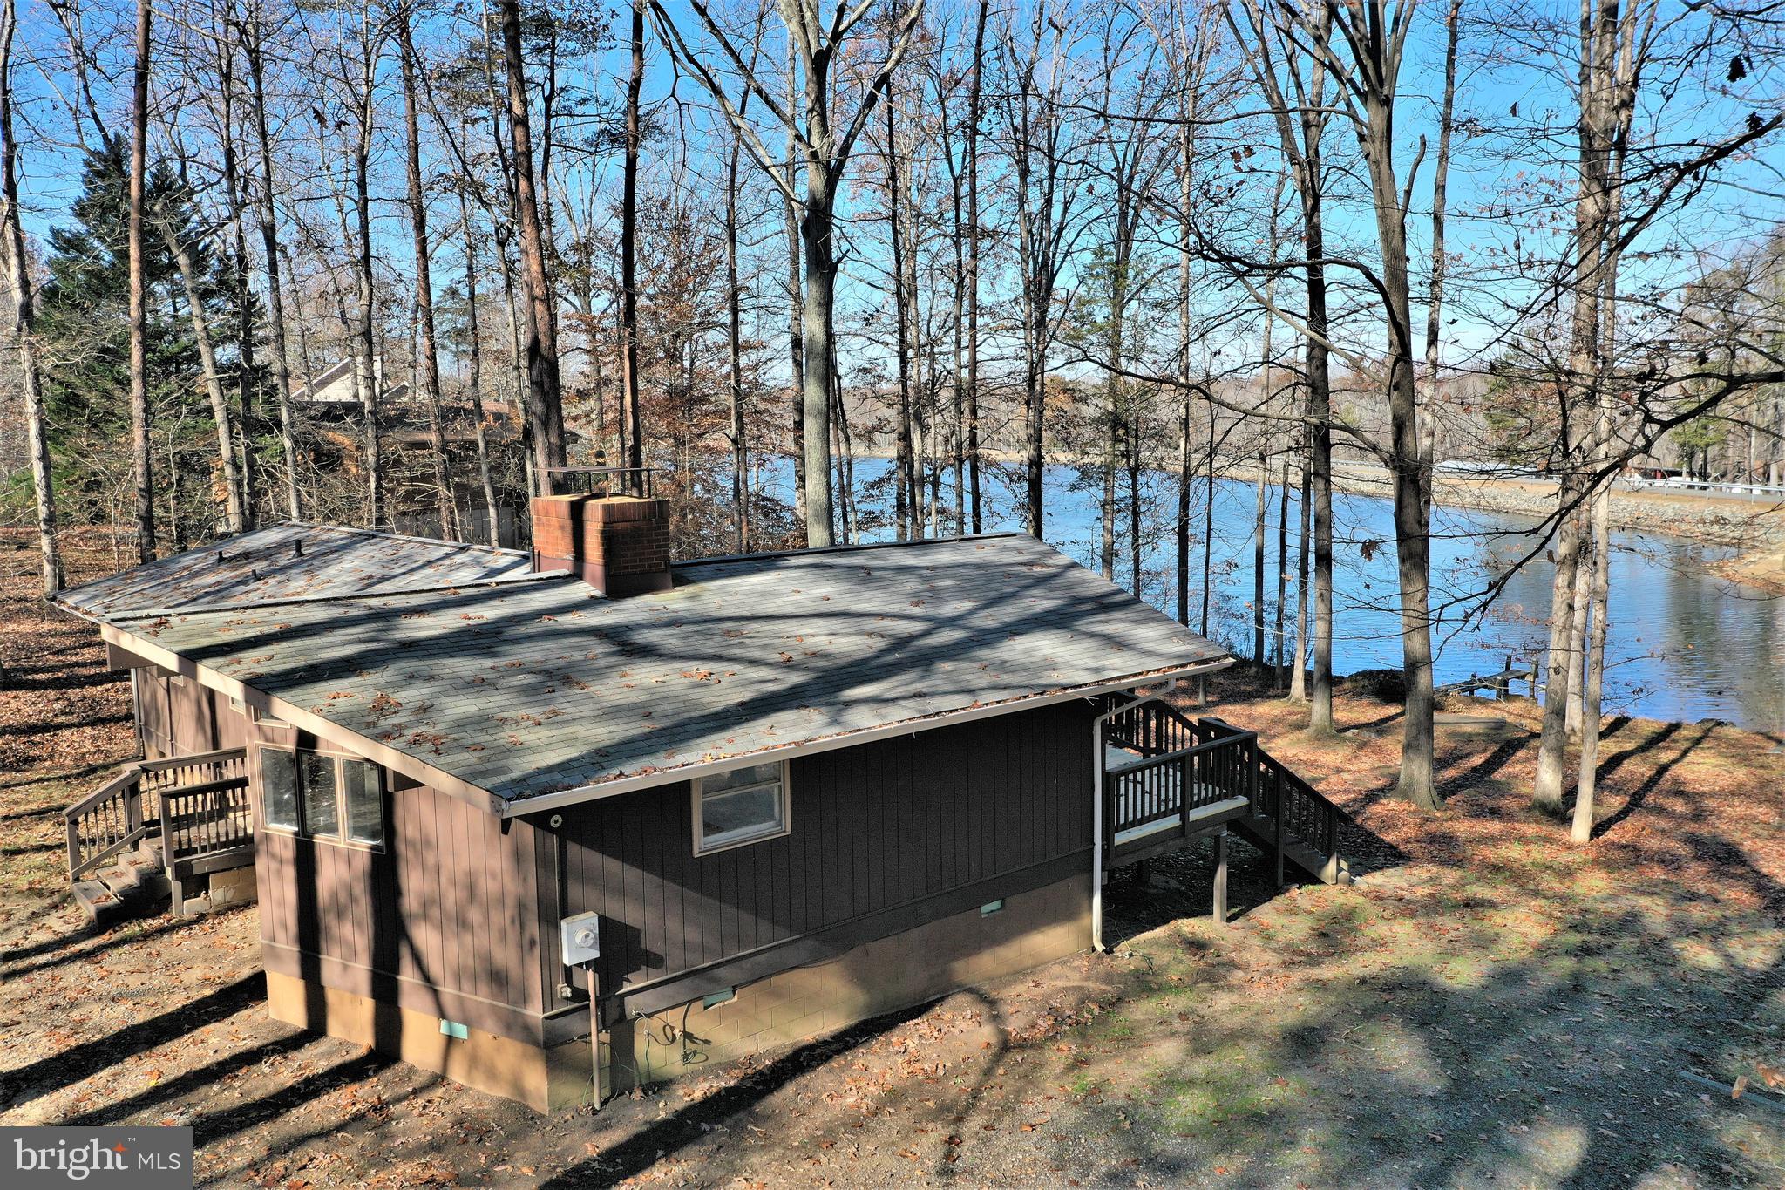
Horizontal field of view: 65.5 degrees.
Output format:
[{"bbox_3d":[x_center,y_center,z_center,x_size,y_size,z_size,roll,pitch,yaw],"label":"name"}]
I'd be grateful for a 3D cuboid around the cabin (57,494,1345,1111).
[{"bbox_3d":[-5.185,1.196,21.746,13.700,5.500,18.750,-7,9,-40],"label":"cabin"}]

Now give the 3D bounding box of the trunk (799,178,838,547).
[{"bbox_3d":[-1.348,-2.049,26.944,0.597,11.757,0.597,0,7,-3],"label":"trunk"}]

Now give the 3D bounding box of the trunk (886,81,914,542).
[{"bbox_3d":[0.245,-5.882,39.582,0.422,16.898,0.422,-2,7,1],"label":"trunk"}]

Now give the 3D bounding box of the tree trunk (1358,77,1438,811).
[{"bbox_3d":[9.387,-2.677,25.888,0.836,13.565,0.836,-3,7,20],"label":"tree trunk"}]

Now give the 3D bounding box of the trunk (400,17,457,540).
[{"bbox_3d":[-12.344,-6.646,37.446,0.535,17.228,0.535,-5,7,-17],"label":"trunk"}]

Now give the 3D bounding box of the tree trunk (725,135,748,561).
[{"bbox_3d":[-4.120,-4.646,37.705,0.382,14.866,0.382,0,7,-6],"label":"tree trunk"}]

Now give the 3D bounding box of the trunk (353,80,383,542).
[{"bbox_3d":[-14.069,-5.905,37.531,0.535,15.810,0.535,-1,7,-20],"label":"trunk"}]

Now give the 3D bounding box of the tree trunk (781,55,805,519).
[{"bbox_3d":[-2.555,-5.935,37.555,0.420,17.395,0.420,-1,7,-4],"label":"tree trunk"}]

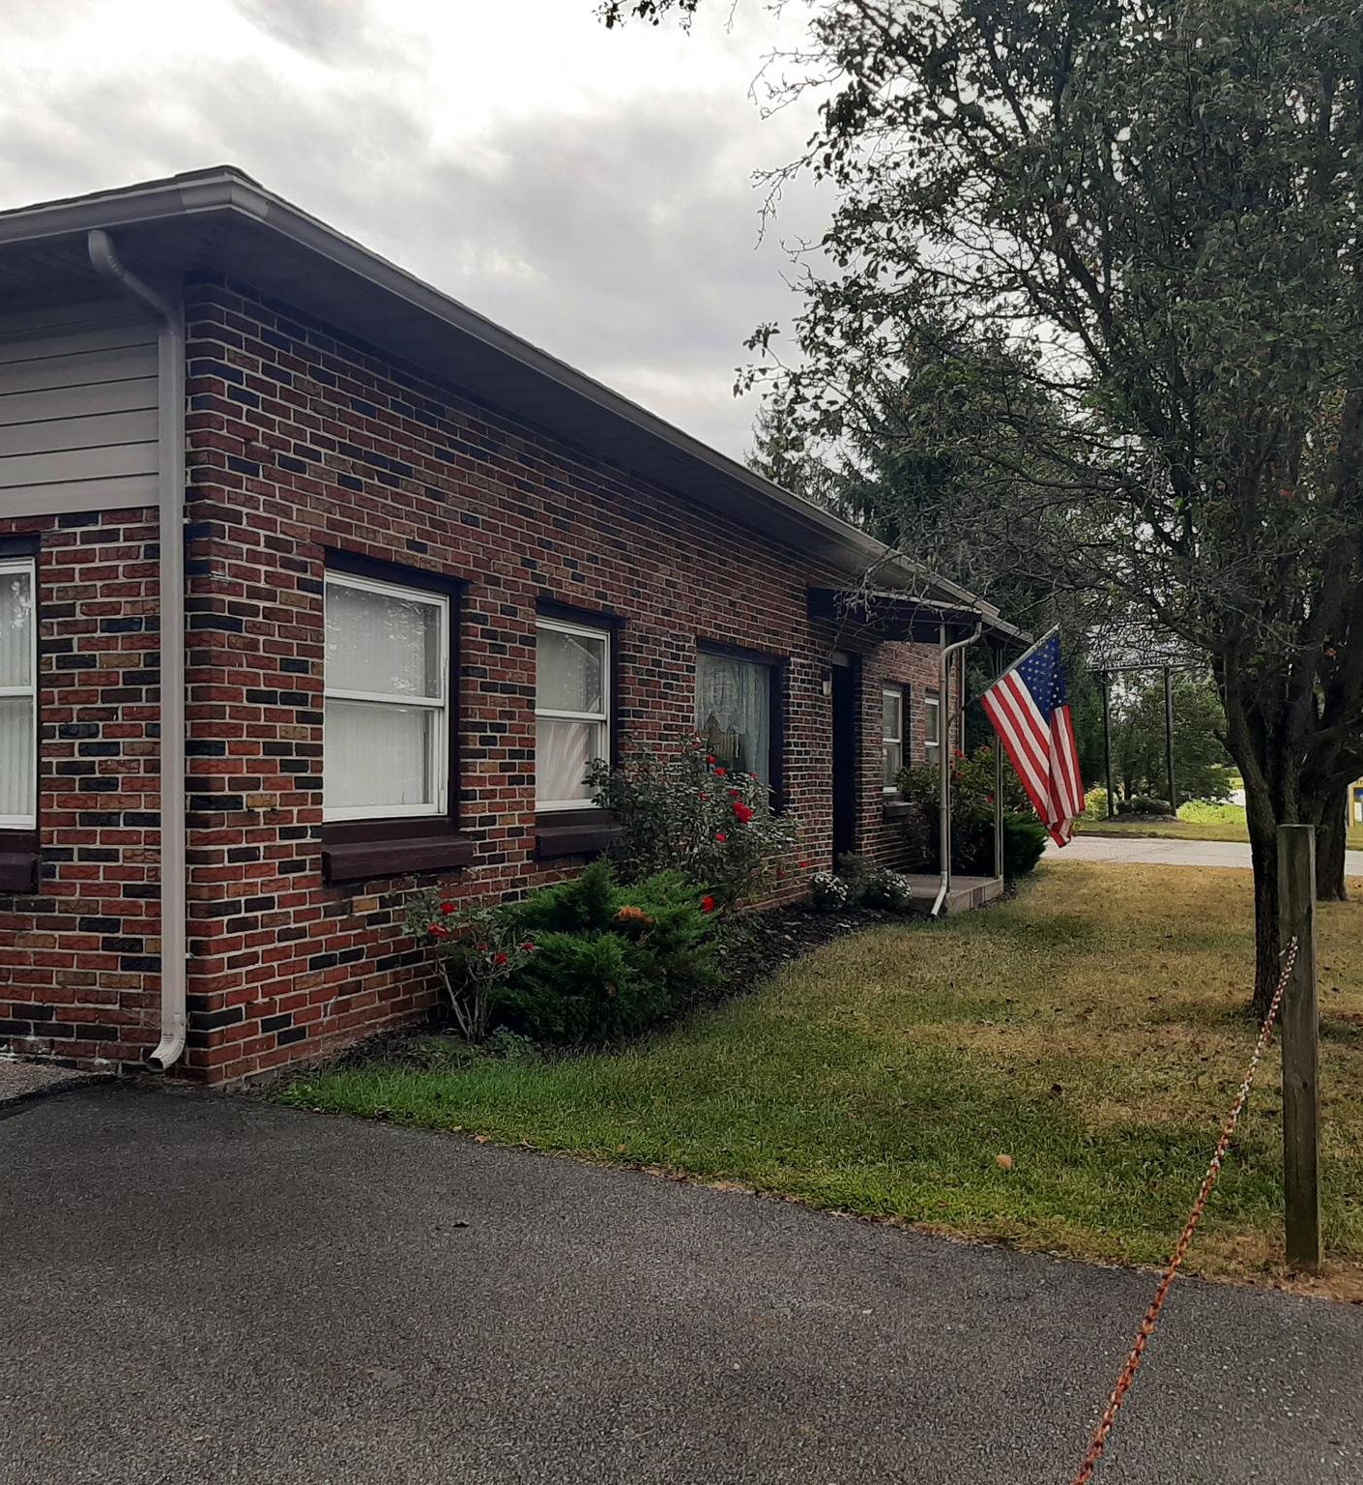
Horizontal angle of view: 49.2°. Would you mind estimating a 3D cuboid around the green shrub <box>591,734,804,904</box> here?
[{"bbox_3d":[0.096,0.517,8.800,1.150,1.200,1.100,0,-1,0],"label":"green shrub"}]

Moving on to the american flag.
[{"bbox_3d":[2.844,-0.031,12.047,0.800,1.700,0.300,-1,-1,22],"label":"american flag"}]

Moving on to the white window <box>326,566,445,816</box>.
[{"bbox_3d":[-1.386,-0.200,6.792,0.080,1.040,1.020,-1,-1,22],"label":"white window"}]

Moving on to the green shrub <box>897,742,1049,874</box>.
[{"bbox_3d":[3.078,0.719,15.700,1.450,1.420,1.400,-1,-1,22],"label":"green shrub"}]

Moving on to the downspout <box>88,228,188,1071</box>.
[{"bbox_3d":[-1.964,-0.286,5.382,0.085,3.000,0.430,-1,-1,22],"label":"downspout"}]

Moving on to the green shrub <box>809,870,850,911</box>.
[{"bbox_3d":[1.168,1.180,11.700,0.300,0.310,0.300,0,-1,0],"label":"green shrub"}]

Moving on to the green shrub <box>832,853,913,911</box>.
[{"bbox_3d":[1.548,1.123,12.000,0.550,0.480,0.550,-1,-1,22],"label":"green shrub"}]

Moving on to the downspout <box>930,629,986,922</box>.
[{"bbox_3d":[2.264,0.211,12.165,0.420,2.420,0.250,-1,-1,22],"label":"downspout"}]

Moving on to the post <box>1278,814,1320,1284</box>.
[{"bbox_3d":[1.872,0.922,4.510,0.090,1.330,0.090,-1,-1,30],"label":"post"}]

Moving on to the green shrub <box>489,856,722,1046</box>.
[{"bbox_3d":[-0.410,0.950,7.228,0.920,0.800,1.150,-1,-1,22],"label":"green shrub"}]

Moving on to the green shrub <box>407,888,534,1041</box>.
[{"bbox_3d":[-0.902,0.967,6.530,0.500,0.670,0.520,0,-1,0],"label":"green shrub"}]

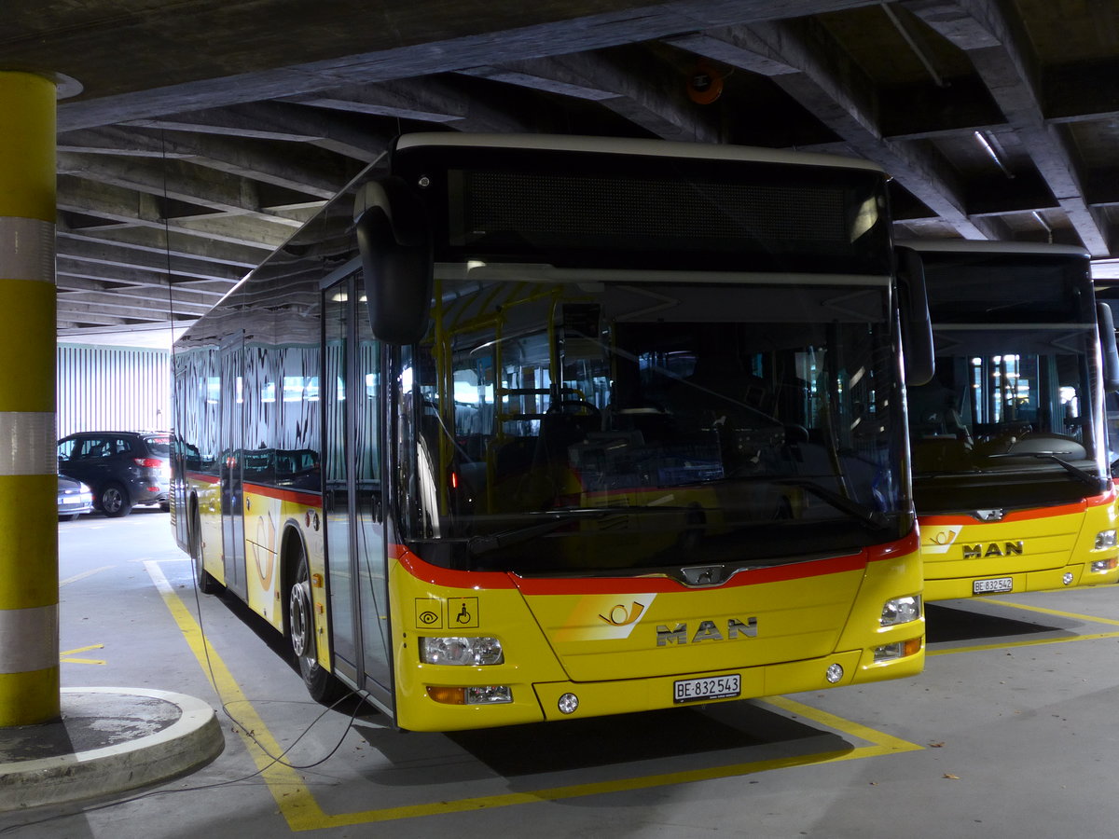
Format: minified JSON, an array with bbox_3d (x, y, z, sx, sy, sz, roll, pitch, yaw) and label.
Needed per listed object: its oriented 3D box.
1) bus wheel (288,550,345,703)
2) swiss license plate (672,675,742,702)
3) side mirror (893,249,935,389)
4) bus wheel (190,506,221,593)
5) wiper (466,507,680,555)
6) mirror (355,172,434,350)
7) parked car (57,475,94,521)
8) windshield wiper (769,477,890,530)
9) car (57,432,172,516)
[{"bbox_3d":[-1.345,1.133,7.720,0.300,0.960,0.960,-2,-1,-21],"label":"bus wheel"},{"bbox_3d":[0.628,1.142,5.602,0.310,0.095,0.020,-2,-1,-21],"label":"swiss license plate"},{"bbox_3d":[1.685,-0.500,6.531,0.250,0.670,0.220,-2,-1,-21],"label":"side mirror"},{"bbox_3d":[-3.463,1.252,13.310,0.320,0.960,0.960,-2,-1,-21],"label":"bus wheel"},{"bbox_3d":[0.085,0.451,5.534,1.000,0.160,0.130,-2,-1,-21],"label":"wiper"},{"bbox_3d":[-0.630,-0.592,5.079,0.260,0.600,0.220,-2,-1,-21],"label":"mirror"},{"bbox_3d":[-11.437,1.378,27.428,4.250,1.470,1.760,-2,-1,32],"label":"parked car"},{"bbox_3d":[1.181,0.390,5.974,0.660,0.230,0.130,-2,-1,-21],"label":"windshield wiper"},{"bbox_3d":[-9.764,1.199,29.672,4.650,1.760,1.870,-2,-1,45],"label":"car"}]

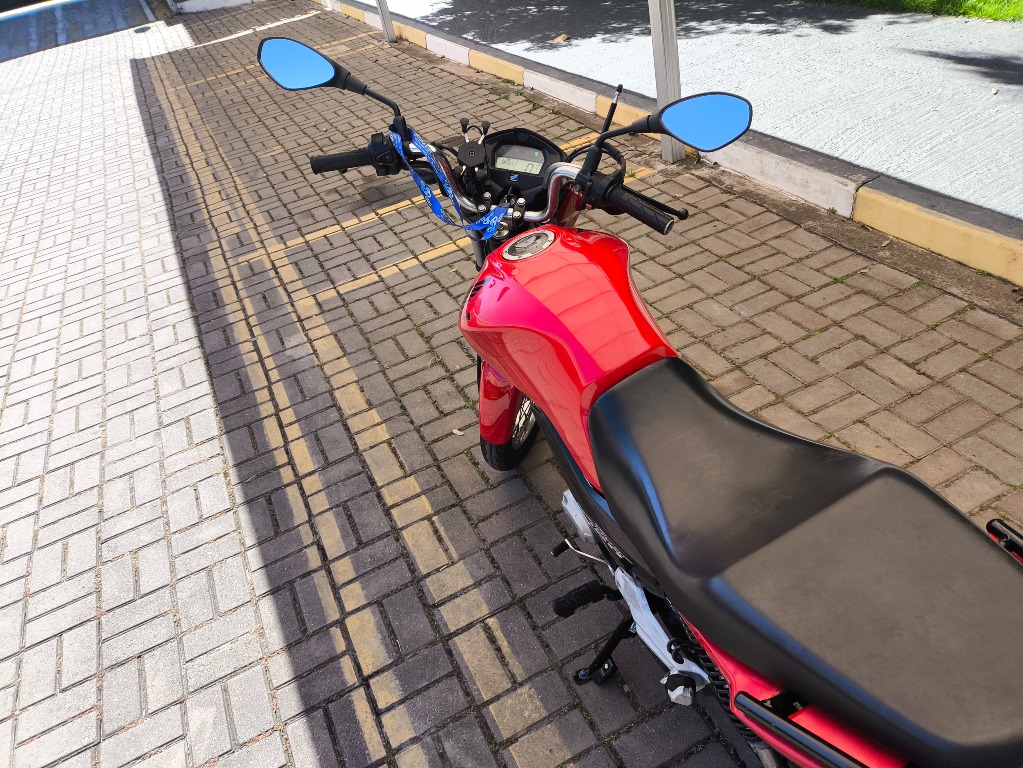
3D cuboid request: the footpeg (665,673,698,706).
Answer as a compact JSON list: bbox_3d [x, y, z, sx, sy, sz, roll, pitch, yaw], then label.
[{"bbox_3d":[0.291,0.524,1.264,0.047,0.072,0.047,-24,38,-14],"label":"footpeg"}]

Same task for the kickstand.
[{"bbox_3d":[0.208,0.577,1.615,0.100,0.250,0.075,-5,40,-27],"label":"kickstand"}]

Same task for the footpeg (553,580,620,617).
[{"bbox_3d":[0.157,0.449,1.545,0.120,0.042,0.042,-30,40,-9],"label":"footpeg"}]

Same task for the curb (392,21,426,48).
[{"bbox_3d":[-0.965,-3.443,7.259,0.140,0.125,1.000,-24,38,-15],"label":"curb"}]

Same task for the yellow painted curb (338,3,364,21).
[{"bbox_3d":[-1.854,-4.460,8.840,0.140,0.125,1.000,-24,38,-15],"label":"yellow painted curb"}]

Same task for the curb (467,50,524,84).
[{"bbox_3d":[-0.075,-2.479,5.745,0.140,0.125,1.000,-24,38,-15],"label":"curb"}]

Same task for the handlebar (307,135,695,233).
[{"bbox_3d":[-0.033,-0.384,1.461,0.730,0.170,0.200,13,40,11],"label":"handlebar"}]

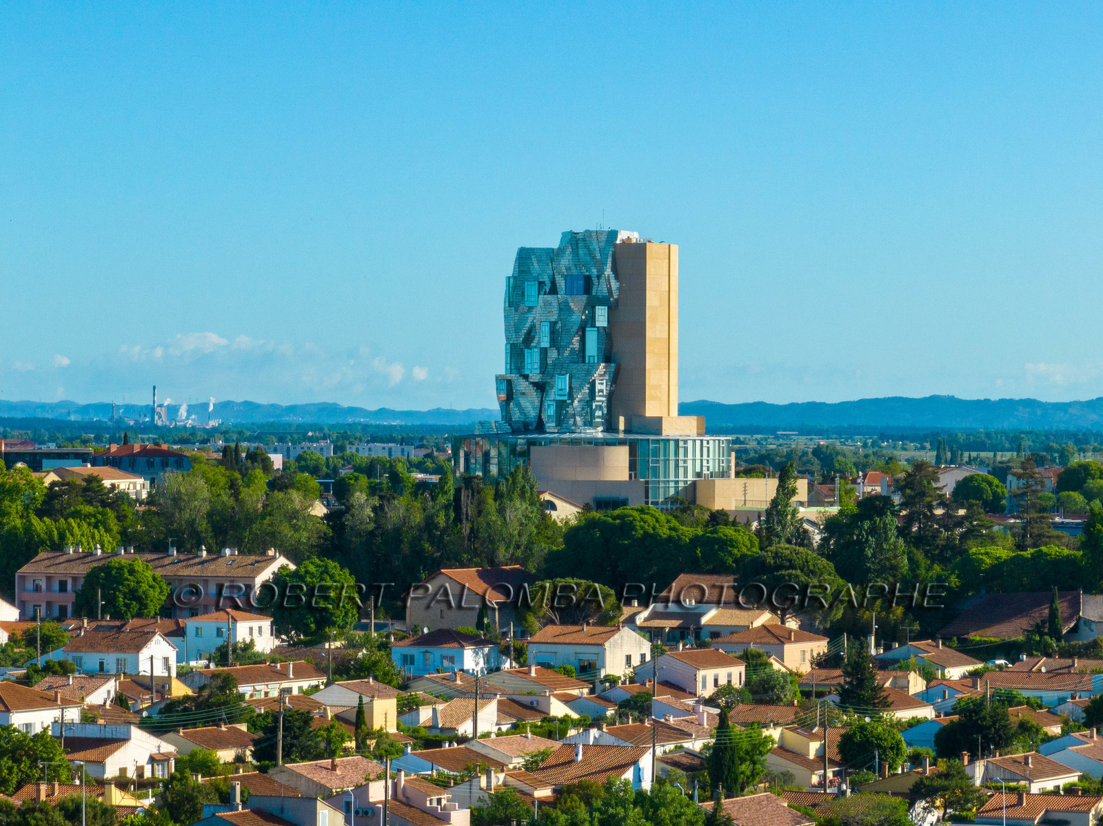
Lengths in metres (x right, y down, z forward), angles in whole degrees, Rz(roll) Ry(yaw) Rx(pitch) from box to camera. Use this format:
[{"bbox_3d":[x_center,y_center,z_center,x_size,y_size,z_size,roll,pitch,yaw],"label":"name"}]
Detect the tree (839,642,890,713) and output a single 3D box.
[{"bbox_3d":[32.465,27.966,533.003,5.100,8.100,5.000,0,0,0],"label":"tree"}]

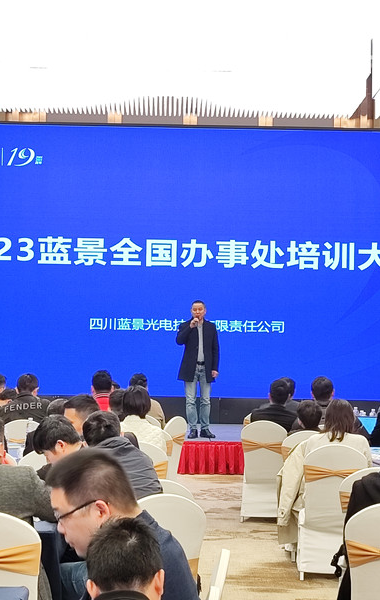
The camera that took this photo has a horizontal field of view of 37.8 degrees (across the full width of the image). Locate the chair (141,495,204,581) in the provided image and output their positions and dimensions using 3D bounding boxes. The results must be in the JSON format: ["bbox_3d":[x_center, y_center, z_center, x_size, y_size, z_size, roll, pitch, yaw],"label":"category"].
[{"bbox_3d":[-0.256,1.330,2.634,0.450,0.930,0.550,4,-5,-37],"label":"chair"}]

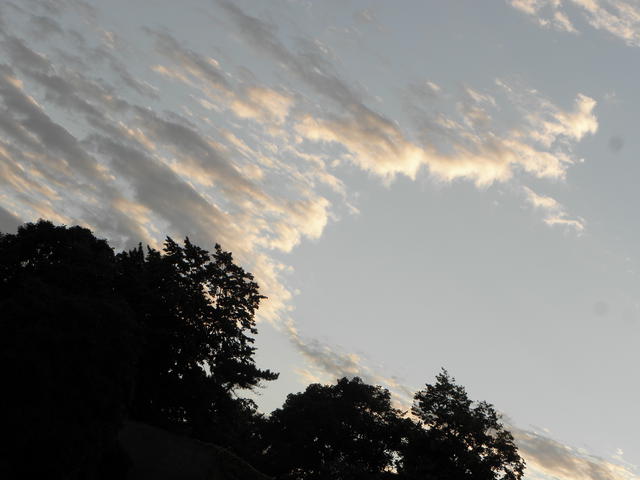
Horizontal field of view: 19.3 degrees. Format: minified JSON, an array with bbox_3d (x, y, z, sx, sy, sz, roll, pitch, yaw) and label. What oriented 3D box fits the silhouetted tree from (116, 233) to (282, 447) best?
[{"bbox_3d":[-4.951,4.156,75.000,6.600,8.100,6.200,0,-9,0],"label":"silhouetted tree"}]

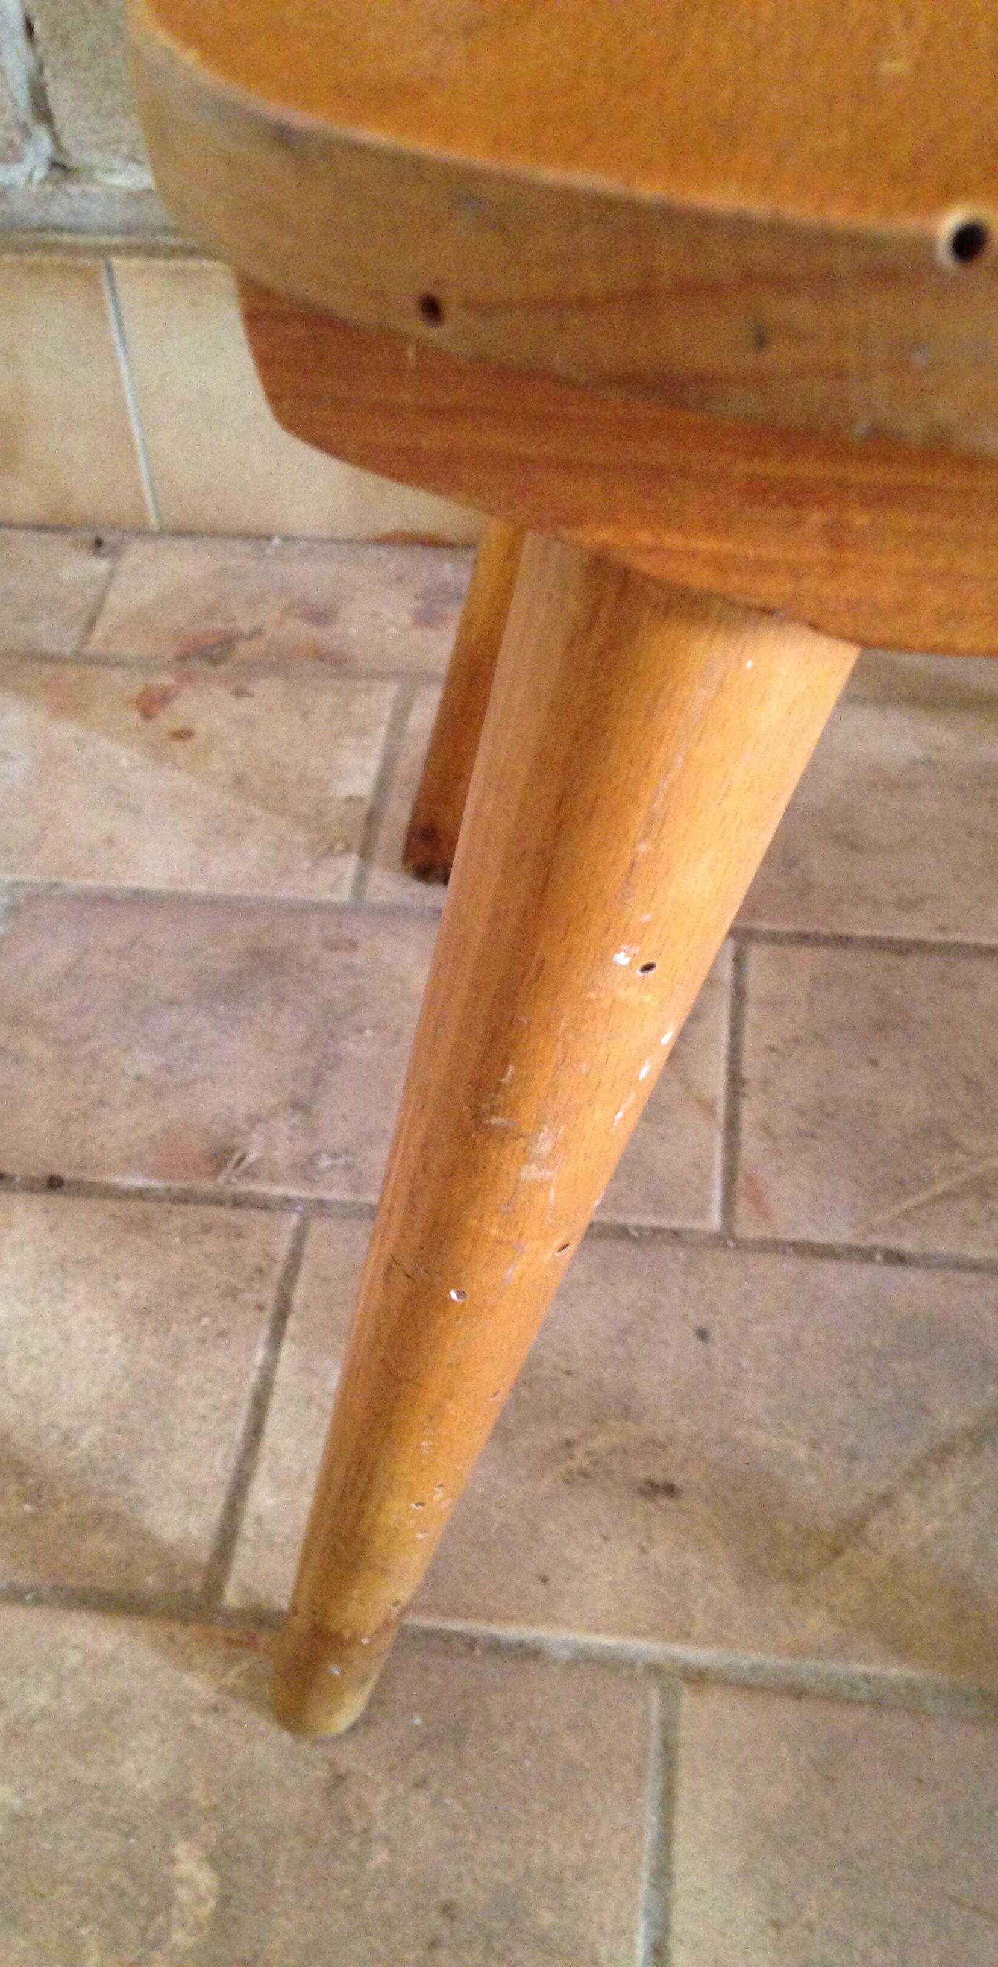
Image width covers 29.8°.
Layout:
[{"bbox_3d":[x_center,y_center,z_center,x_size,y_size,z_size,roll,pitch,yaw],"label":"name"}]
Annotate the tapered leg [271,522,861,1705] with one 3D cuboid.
[{"bbox_3d":[-0.005,0.045,0.312,0.045,0.266,0.045,19,37,2],"label":"tapered leg"}]

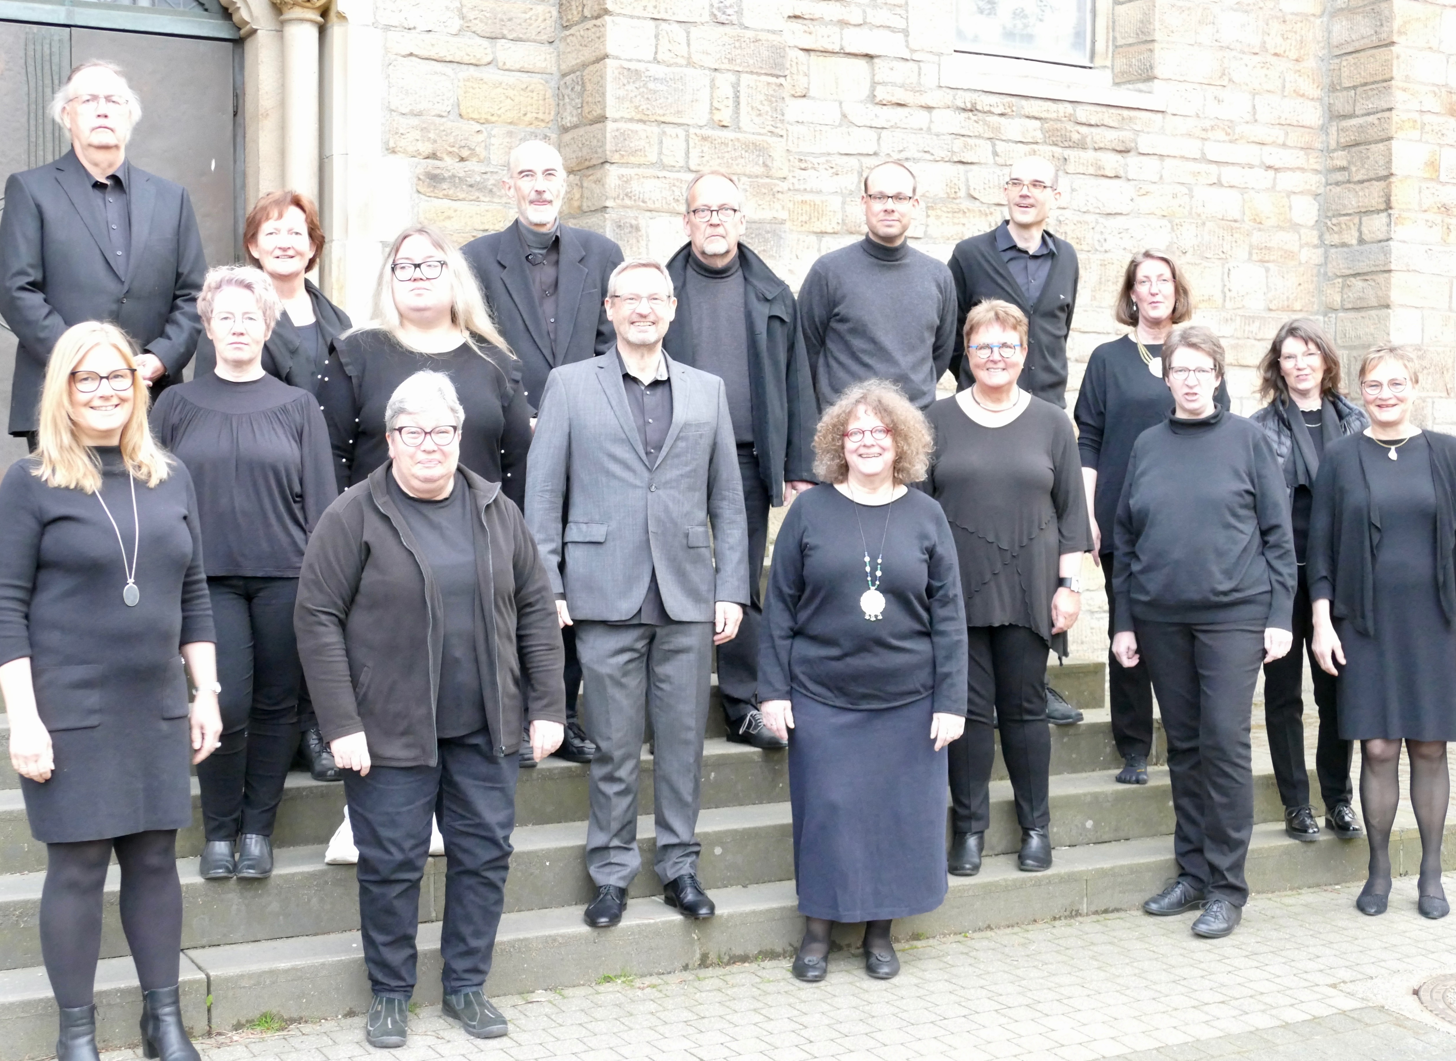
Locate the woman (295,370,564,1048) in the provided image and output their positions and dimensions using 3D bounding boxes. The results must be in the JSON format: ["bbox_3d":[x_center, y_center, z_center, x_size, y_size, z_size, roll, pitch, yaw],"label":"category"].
[{"bbox_3d":[-0.719,0.414,4.910,0.600,1.580,0.370,-1,2,-19],"label":"woman"}]

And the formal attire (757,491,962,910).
[{"bbox_3d":[0.358,0.463,5.398,0.540,1.157,0.380,0,2,0],"label":"formal attire"}]

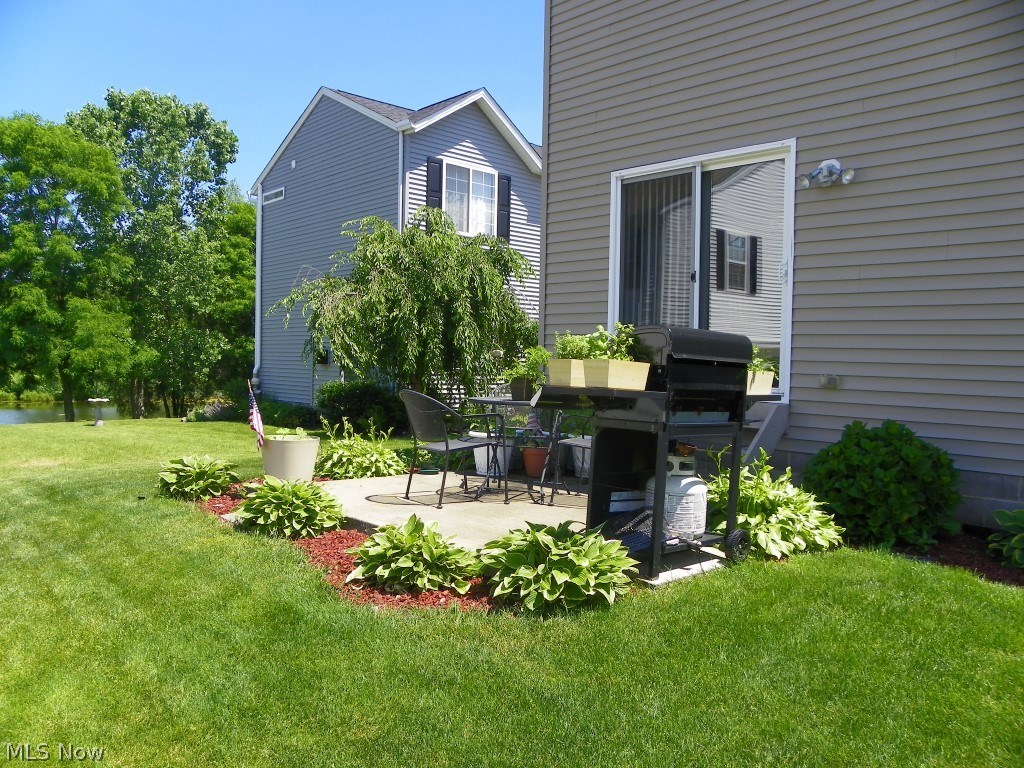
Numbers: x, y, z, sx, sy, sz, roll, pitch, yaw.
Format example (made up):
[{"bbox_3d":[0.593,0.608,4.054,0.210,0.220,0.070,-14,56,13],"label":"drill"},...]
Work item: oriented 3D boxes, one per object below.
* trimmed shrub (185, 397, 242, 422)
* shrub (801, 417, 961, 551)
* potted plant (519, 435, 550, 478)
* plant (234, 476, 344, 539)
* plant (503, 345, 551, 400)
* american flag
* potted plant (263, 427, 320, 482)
[{"bbox_3d":[-6.443,0.550,16.600,1.200,0.570,1.000,0,3,-21],"label":"trimmed shrub"},{"bbox_3d":[2.426,0.602,5.050,0.920,0.760,0.980,-2,4,-45],"label":"shrub"},{"bbox_3d":[0.208,0.655,7.101,0.280,0.385,0.270,1,1,0],"label":"potted plant"},{"bbox_3d":[-1.440,0.766,4.978,0.690,0.360,0.670,1,1,0],"label":"plant"},{"bbox_3d":[0.113,-0.083,5.780,0.345,0.420,0.340,1,3,0],"label":"plant"},{"bbox_3d":[-2.151,0.276,6.450,0.160,0.590,0.100,-8,0,-18],"label":"american flag"},{"bbox_3d":[-1.915,0.613,6.681,0.490,0.440,0.490,1,1,0],"label":"potted plant"}]

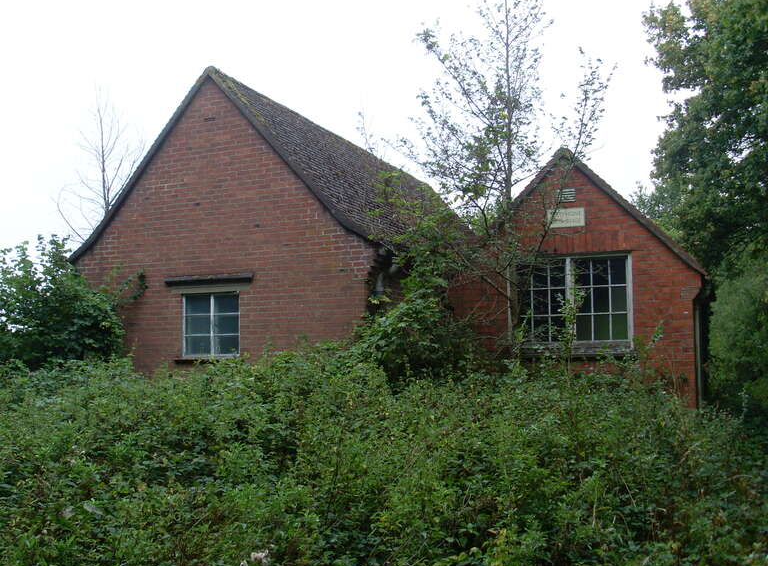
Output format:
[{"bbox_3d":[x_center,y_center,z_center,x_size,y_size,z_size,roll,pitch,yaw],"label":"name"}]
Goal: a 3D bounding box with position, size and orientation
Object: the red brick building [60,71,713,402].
[{"bbox_3d":[1.018,-0.326,14.909,9.312,5.142,8.379,-3,-6,25],"label":"red brick building"}]

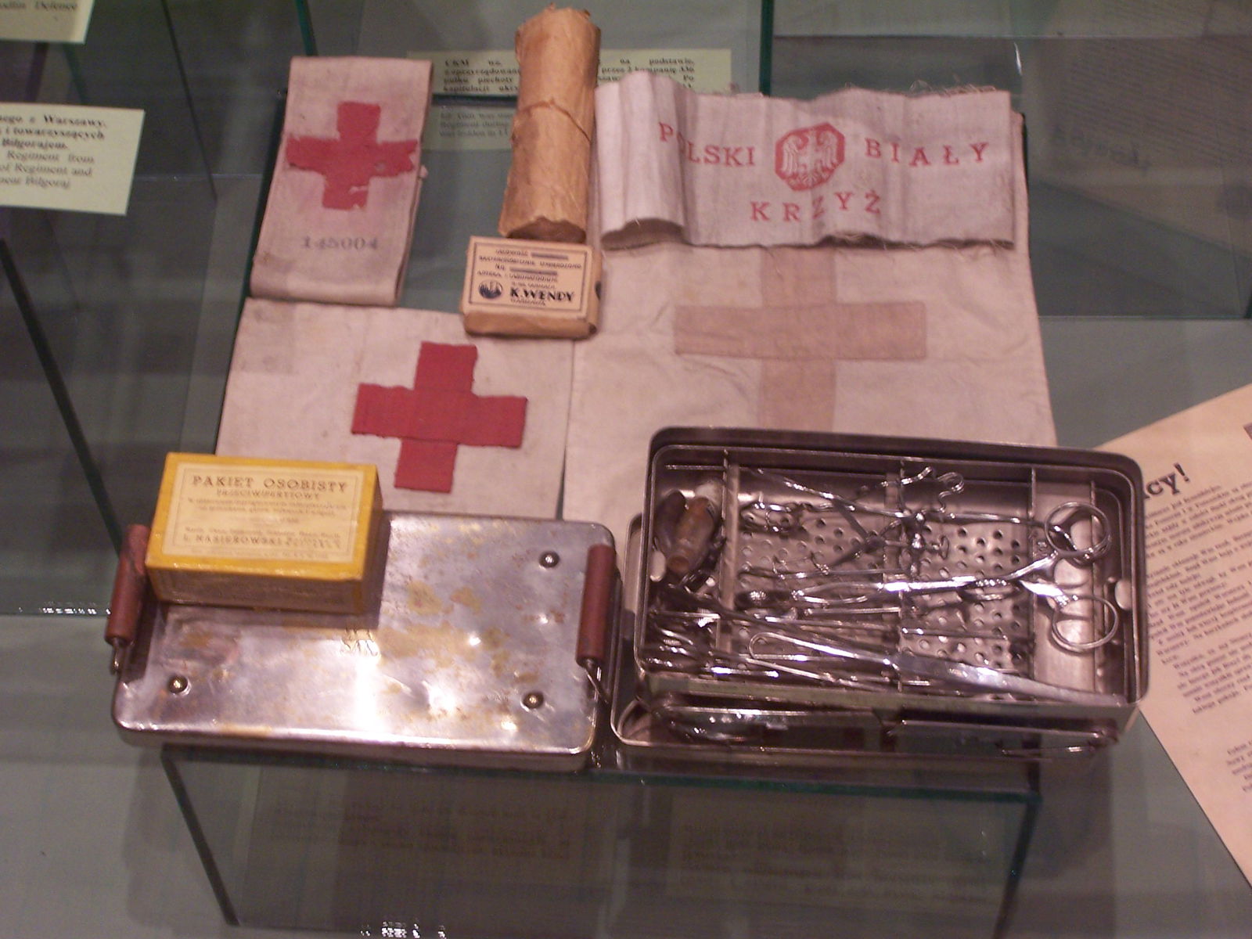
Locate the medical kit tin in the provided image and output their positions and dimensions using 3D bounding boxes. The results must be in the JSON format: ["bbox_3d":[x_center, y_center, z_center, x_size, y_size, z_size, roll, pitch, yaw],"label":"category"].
[{"bbox_3d":[-0.005,0.060,1.246,0.471,0.075,0.141,3,57,3],"label":"medical kit tin"}]

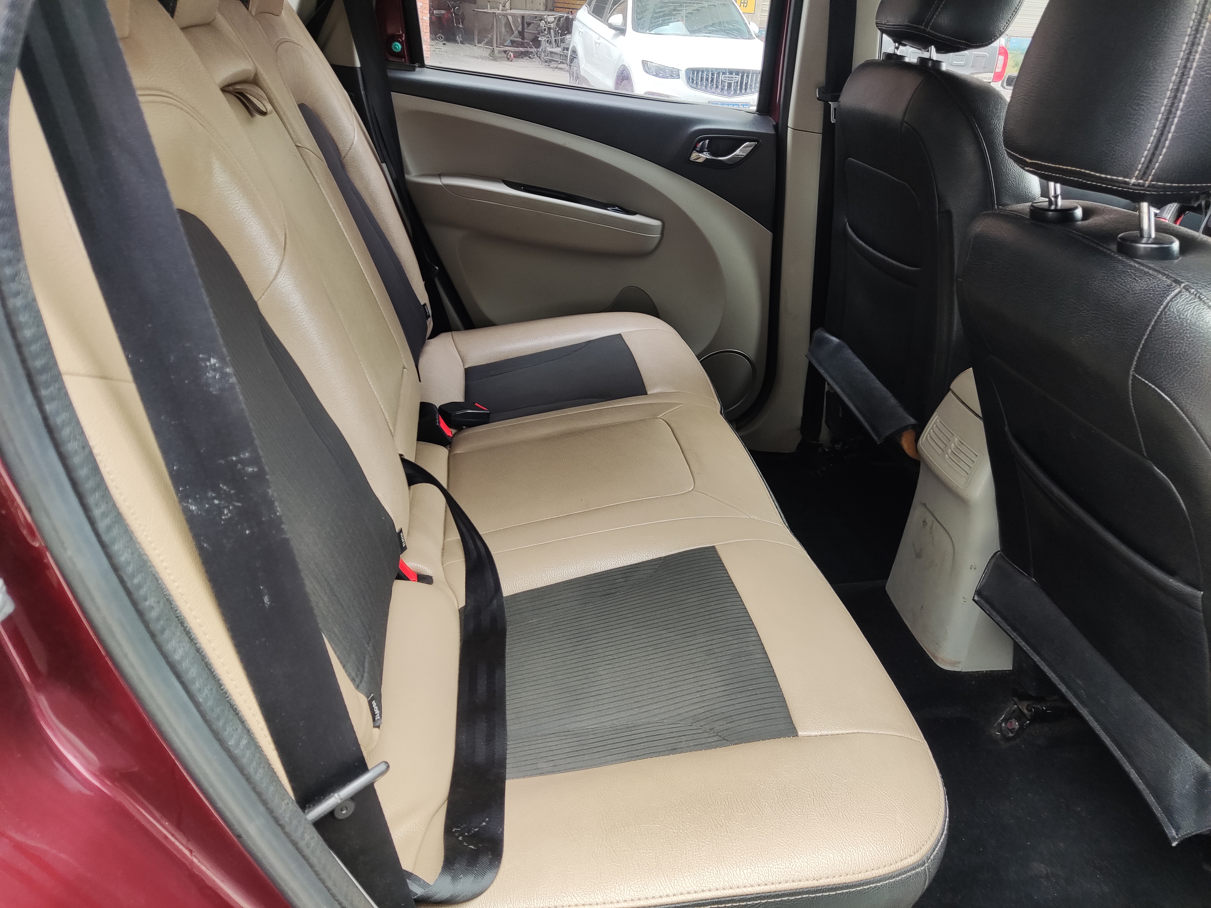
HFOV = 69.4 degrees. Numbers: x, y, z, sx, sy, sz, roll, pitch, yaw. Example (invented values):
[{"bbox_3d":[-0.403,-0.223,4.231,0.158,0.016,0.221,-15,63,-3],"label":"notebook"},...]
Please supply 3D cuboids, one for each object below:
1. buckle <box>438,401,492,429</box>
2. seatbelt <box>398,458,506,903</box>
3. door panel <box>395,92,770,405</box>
[{"bbox_3d":[-0.220,-0.059,1.367,0.082,0.036,0.045,-3,27,-6],"label":"buckle"},{"bbox_3d":[-0.176,0.146,0.931,0.135,0.075,0.700,-3,27,-6],"label":"seatbelt"},{"bbox_3d":[-0.020,-0.385,1.843,0.770,0.690,0.110,-3,27,-6],"label":"door panel"}]

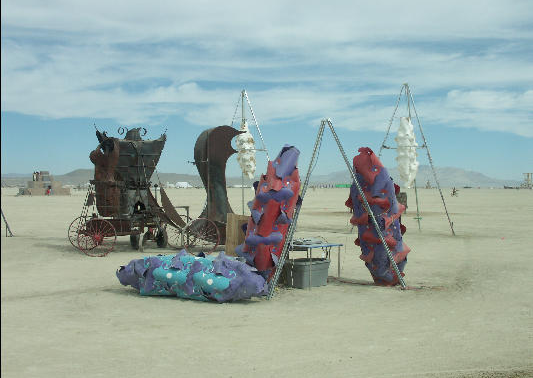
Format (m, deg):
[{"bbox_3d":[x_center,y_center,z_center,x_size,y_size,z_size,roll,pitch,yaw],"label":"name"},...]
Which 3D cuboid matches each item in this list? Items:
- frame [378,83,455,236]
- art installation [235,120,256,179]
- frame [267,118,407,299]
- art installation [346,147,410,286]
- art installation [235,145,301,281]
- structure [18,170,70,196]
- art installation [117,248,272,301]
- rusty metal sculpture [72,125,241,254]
[{"bbox_3d":[4.852,-1.078,20.400,3.400,5.260,2.800,0,0,14],"label":"frame"},{"bbox_3d":[-0.737,-1.456,21.000,0.800,2.200,0.800,0,0,0],"label":"art installation"},{"bbox_3d":[0.880,0.220,9.380,2.400,2.740,2.200,0,0,-13],"label":"frame"},{"bbox_3d":[1.834,0.467,9.500,0.900,2.300,0.900,-7,0,0],"label":"art installation"},{"bbox_3d":[0.050,0.442,9.500,0.920,2.300,0.900,12,0,0],"label":"art installation"},{"bbox_3d":[-39.456,-1.069,101.500,8.900,4.300,8.000,0,0,-17],"label":"structure"},{"bbox_3d":[-1.090,1.220,8.420,2.200,0.750,0.850,0,0,12],"label":"art installation"},{"bbox_3d":[-2.741,-0.030,14.200,4.100,3.200,2.000,0,0,-14],"label":"rusty metal sculpture"}]

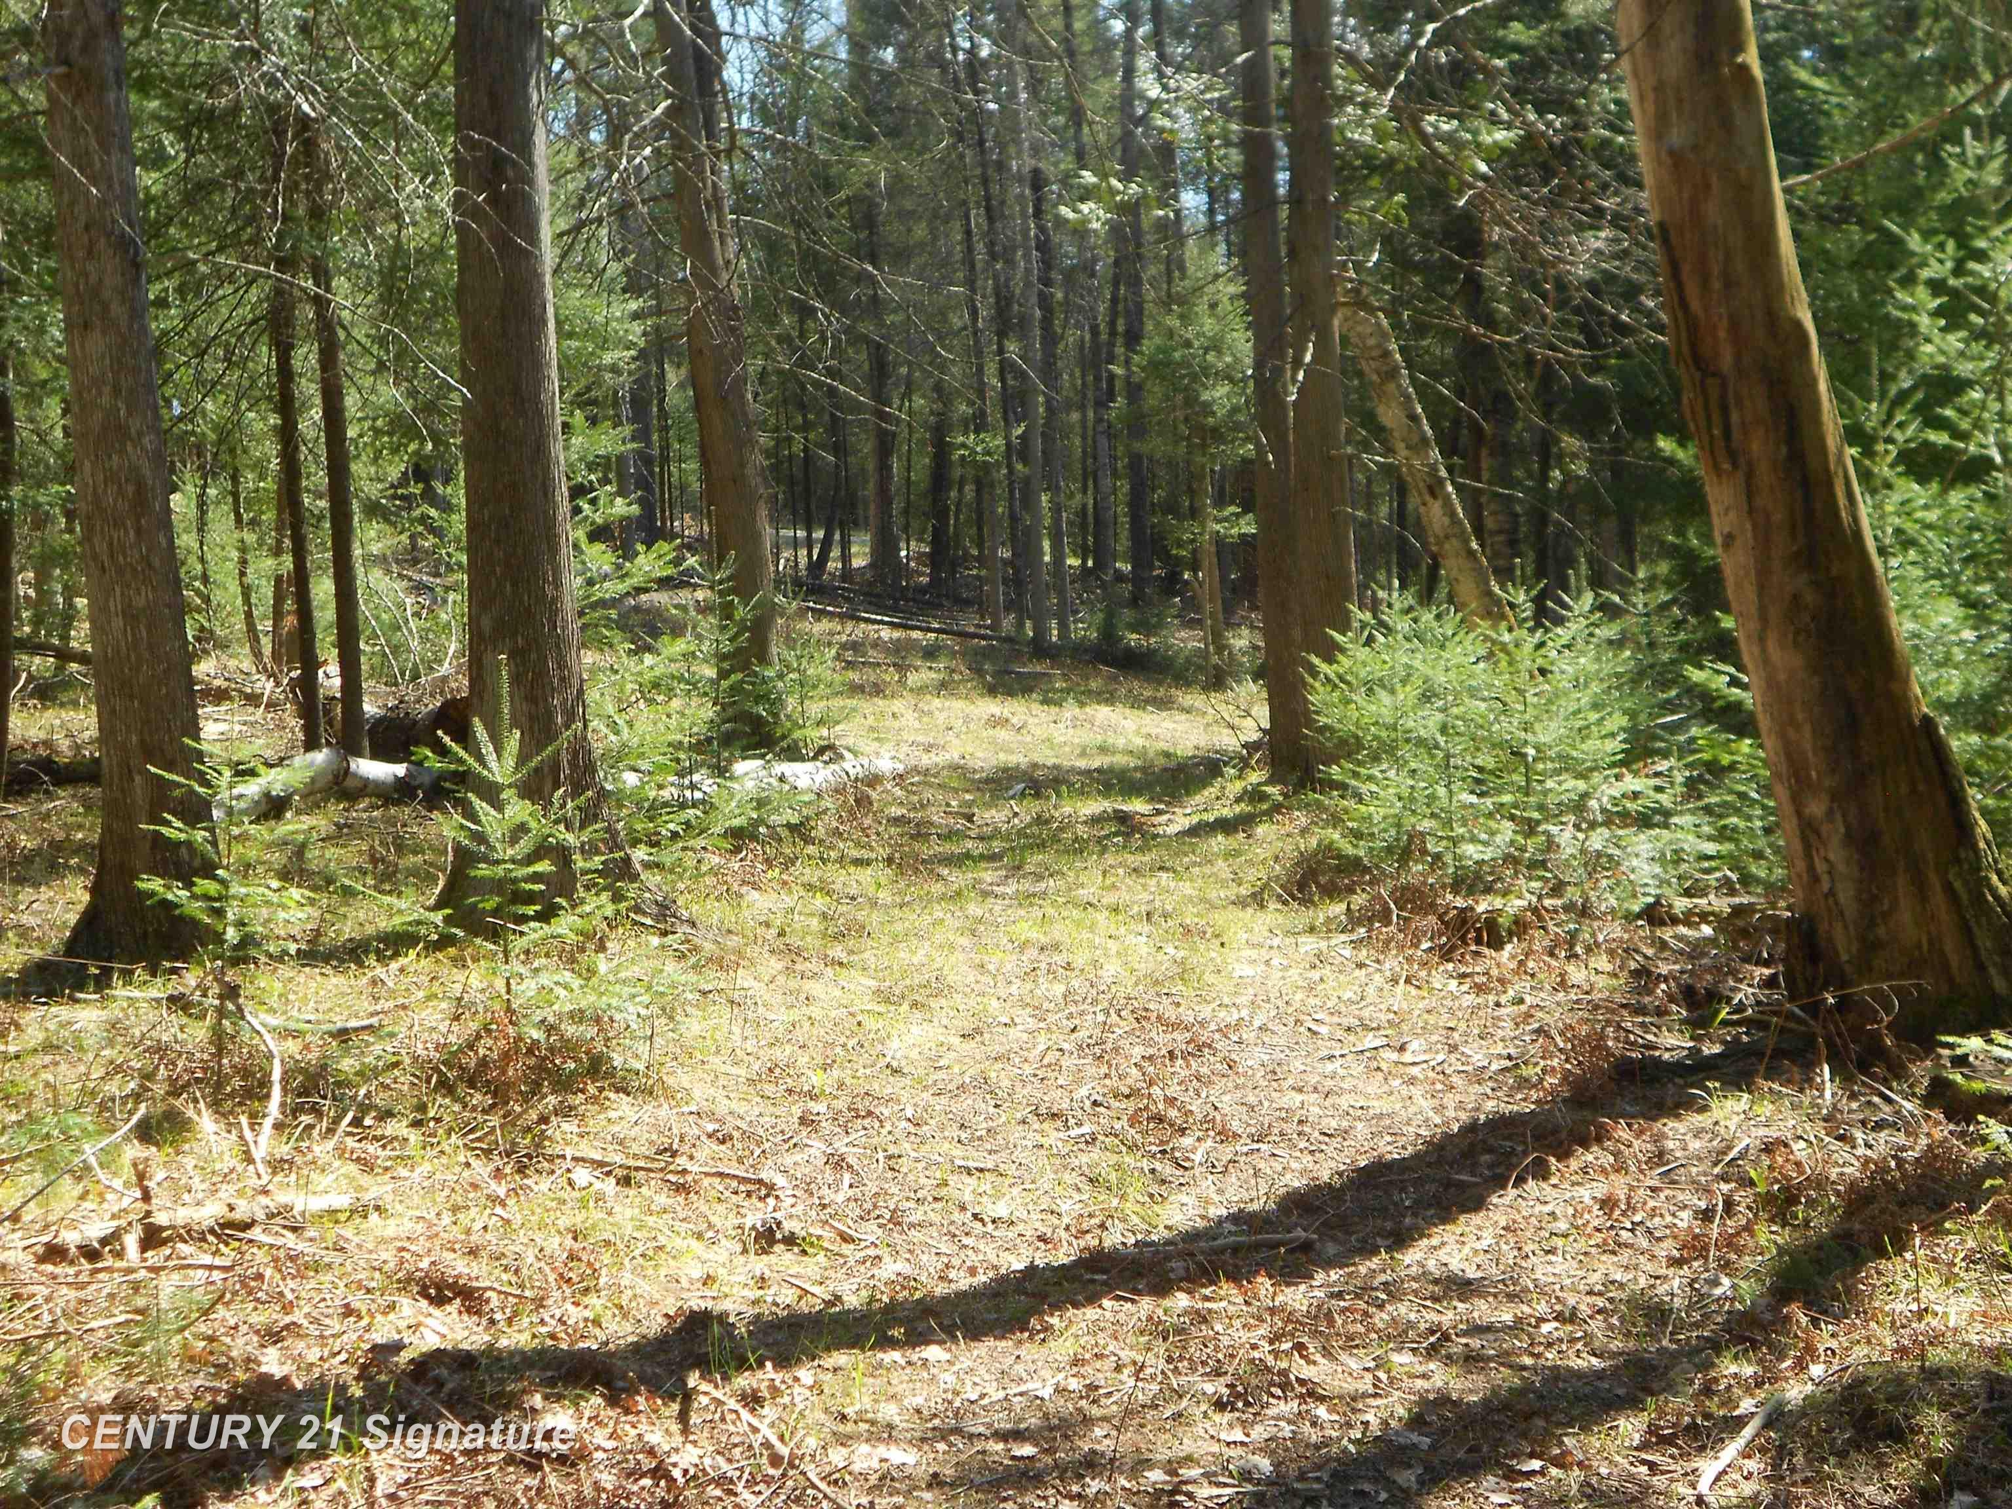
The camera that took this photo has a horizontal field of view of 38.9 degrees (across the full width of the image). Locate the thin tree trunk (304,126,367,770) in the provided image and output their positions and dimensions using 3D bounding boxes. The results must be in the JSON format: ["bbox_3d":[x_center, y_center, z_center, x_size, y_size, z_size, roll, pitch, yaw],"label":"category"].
[{"bbox_3d":[-3.684,-1.704,15.654,0.122,3.541,0.122,-4,6,-13],"label":"thin tree trunk"}]

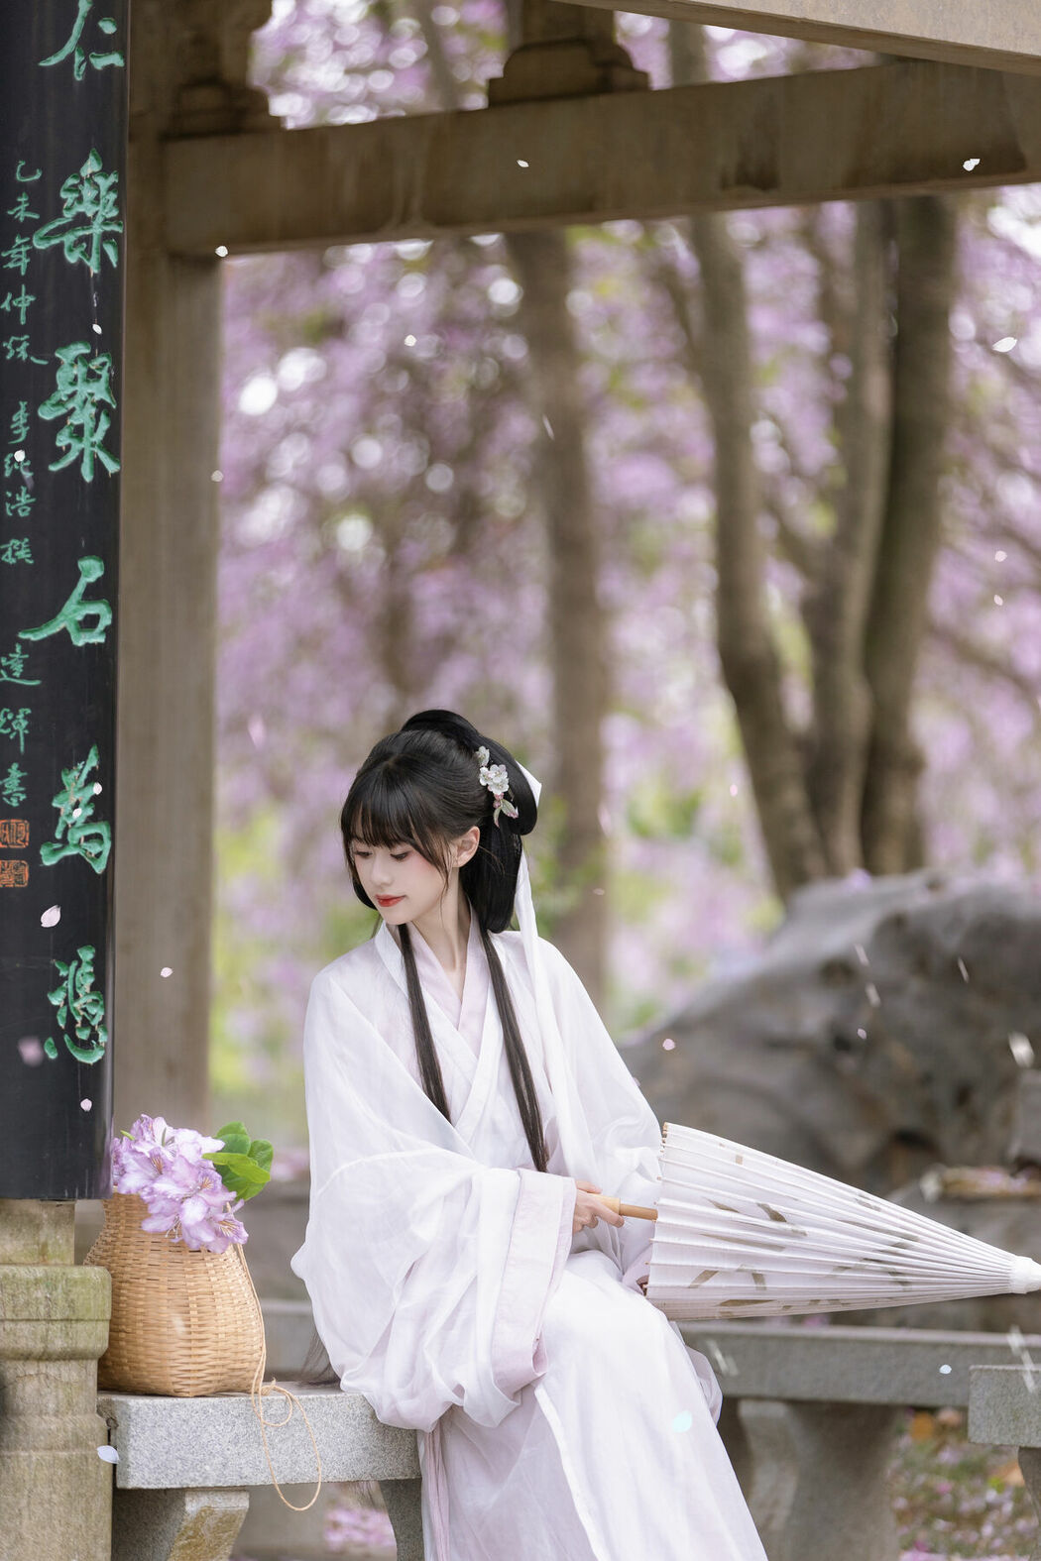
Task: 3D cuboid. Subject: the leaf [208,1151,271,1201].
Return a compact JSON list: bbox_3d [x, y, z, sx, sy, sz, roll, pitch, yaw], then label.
[{"bbox_3d":[-0.341,0.480,9.580,0.077,0.061,0.045,1,-3,-11],"label":"leaf"}]

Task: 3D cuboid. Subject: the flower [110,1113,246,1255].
[{"bbox_3d":[-0.417,0.488,9.560,0.170,0.172,0.135,1,-3,-9],"label":"flower"}]

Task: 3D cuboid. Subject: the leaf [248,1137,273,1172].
[{"bbox_3d":[-0.317,0.457,9.610,0.034,0.045,0.020,1,-3,-11],"label":"leaf"}]

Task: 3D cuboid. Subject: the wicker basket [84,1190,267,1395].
[{"bbox_3d":[-0.427,0.624,9.600,0.205,0.247,0.200,1,-3,0],"label":"wicker basket"}]

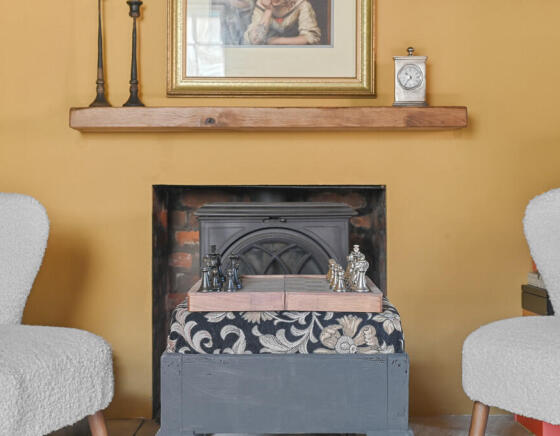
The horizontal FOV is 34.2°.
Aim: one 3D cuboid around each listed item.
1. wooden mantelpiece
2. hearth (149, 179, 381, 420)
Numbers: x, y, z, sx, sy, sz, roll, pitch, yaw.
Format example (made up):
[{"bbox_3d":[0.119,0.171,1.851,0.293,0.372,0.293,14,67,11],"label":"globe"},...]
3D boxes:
[{"bbox_3d":[-0.037,-0.330,3.070,1.310,0.067,0.155,0,0,0],"label":"wooden mantelpiece"},{"bbox_3d":[-0.036,0.291,3.340,0.810,0.810,0.380,0,0,0],"label":"hearth"}]

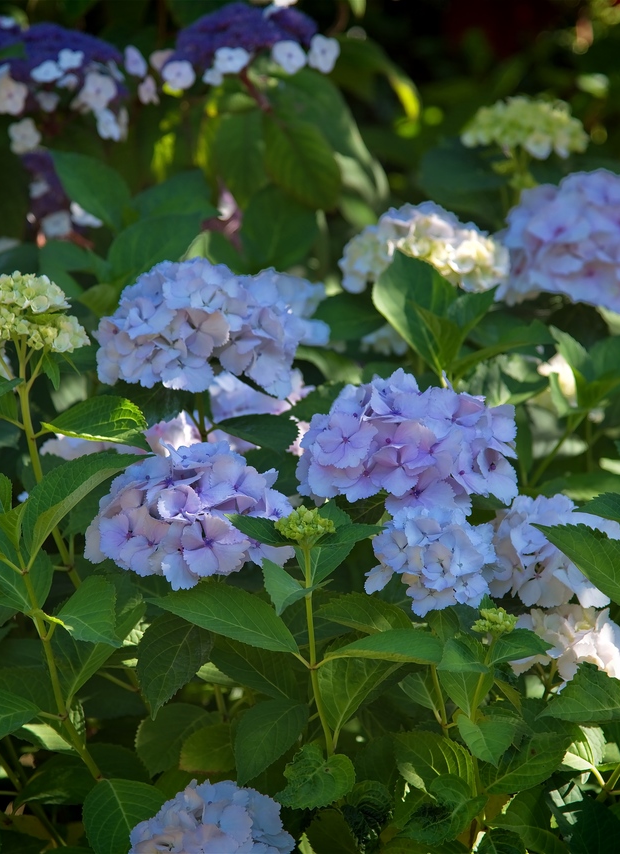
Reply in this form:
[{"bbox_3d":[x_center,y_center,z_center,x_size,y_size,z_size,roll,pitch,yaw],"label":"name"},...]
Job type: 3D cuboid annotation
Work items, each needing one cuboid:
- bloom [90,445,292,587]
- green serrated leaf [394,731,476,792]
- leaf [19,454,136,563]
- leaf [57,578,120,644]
[{"bbox_3d":[-0.090,0.065,3.152,0.153,0.103,0.145,0,11,0],"label":"bloom"},{"bbox_3d":[0.089,0.239,3.017,0.081,0.019,0.057,40,38,-6],"label":"green serrated leaf"},{"bbox_3d":[-0.162,0.057,3.059,0.119,0.029,0.057,-42,33,6],"label":"leaf"},{"bbox_3d":[-0.160,0.132,3.080,0.058,0.018,0.074,-24,35,-35],"label":"leaf"}]

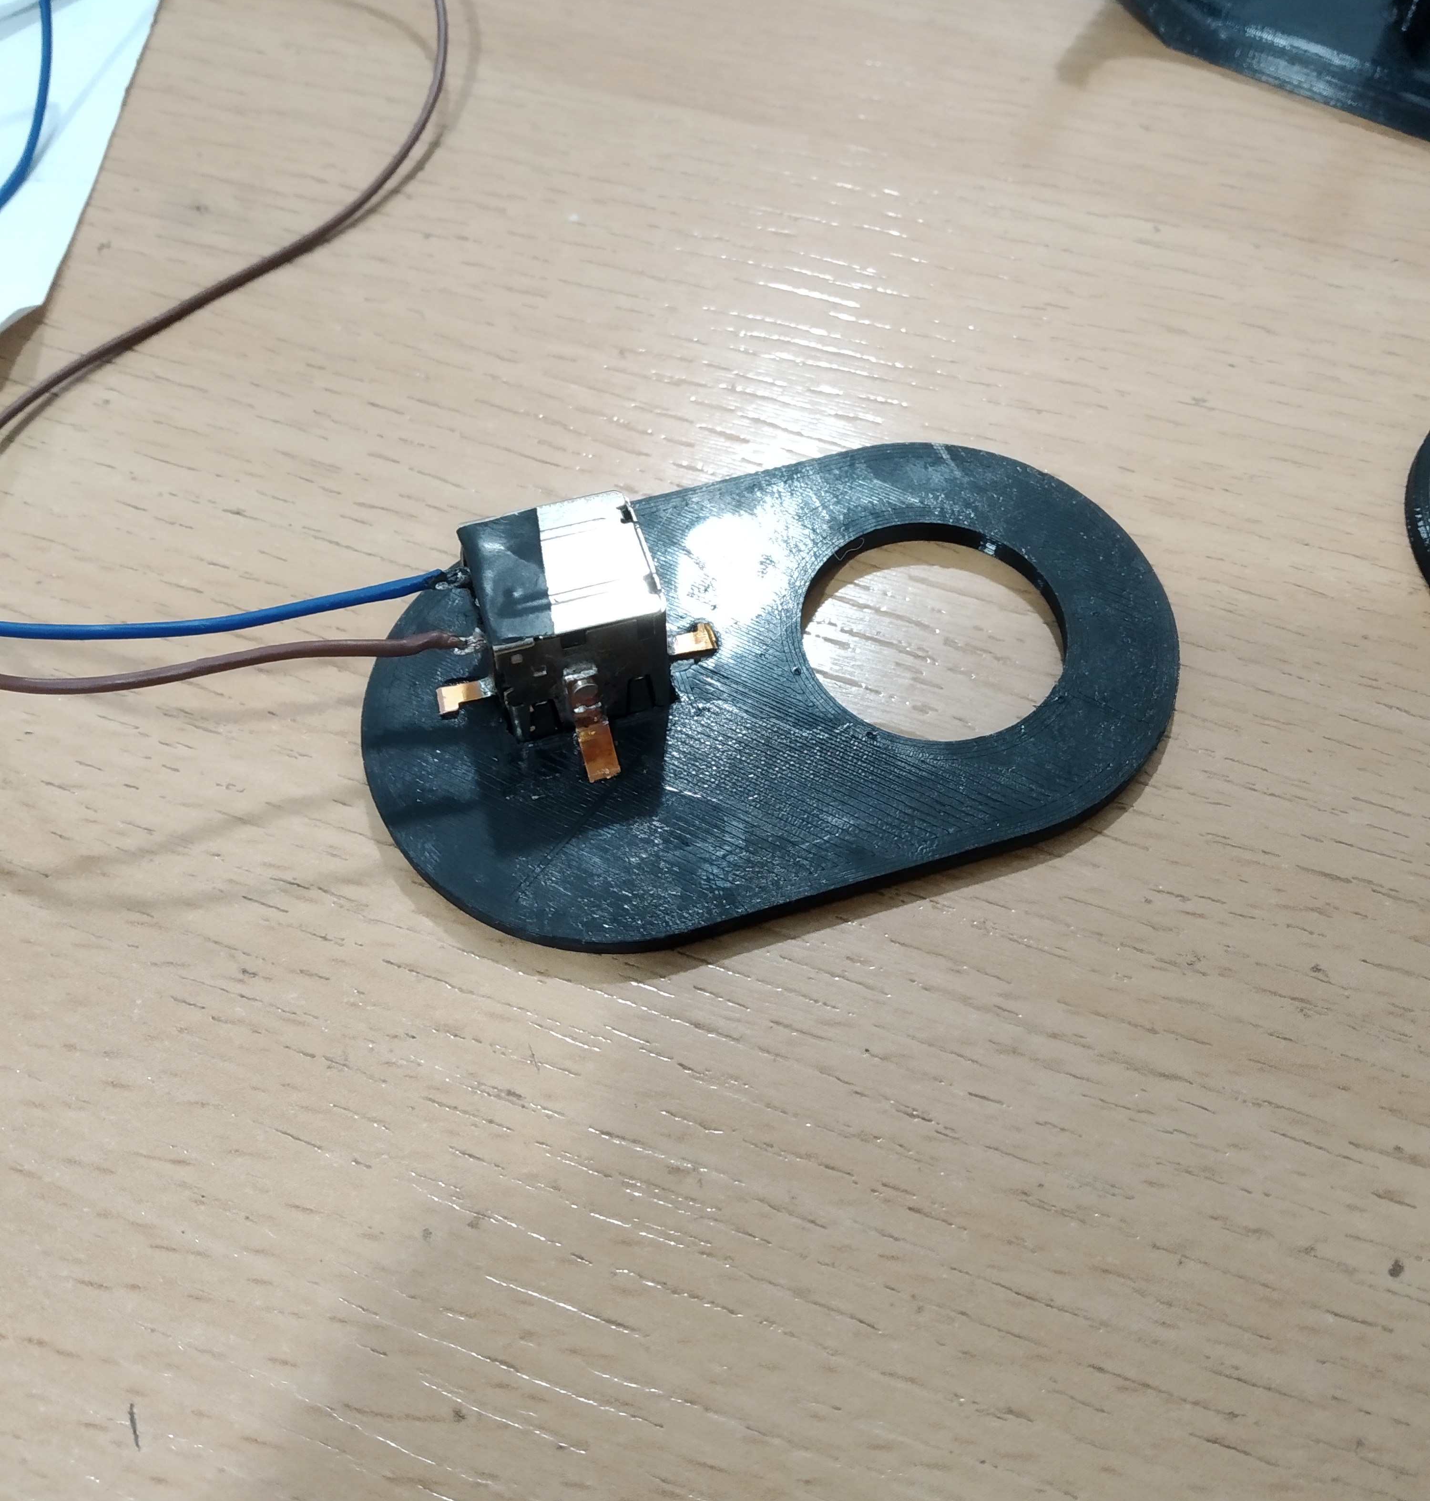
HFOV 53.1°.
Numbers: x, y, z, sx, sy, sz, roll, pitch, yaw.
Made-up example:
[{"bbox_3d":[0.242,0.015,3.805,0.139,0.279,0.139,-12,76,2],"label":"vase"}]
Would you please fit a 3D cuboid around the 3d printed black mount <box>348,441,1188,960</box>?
[{"bbox_3d":[0.006,-0.007,0.135,0.078,0.003,0.046,-16,61,-10],"label":"3d printed black mount"}]

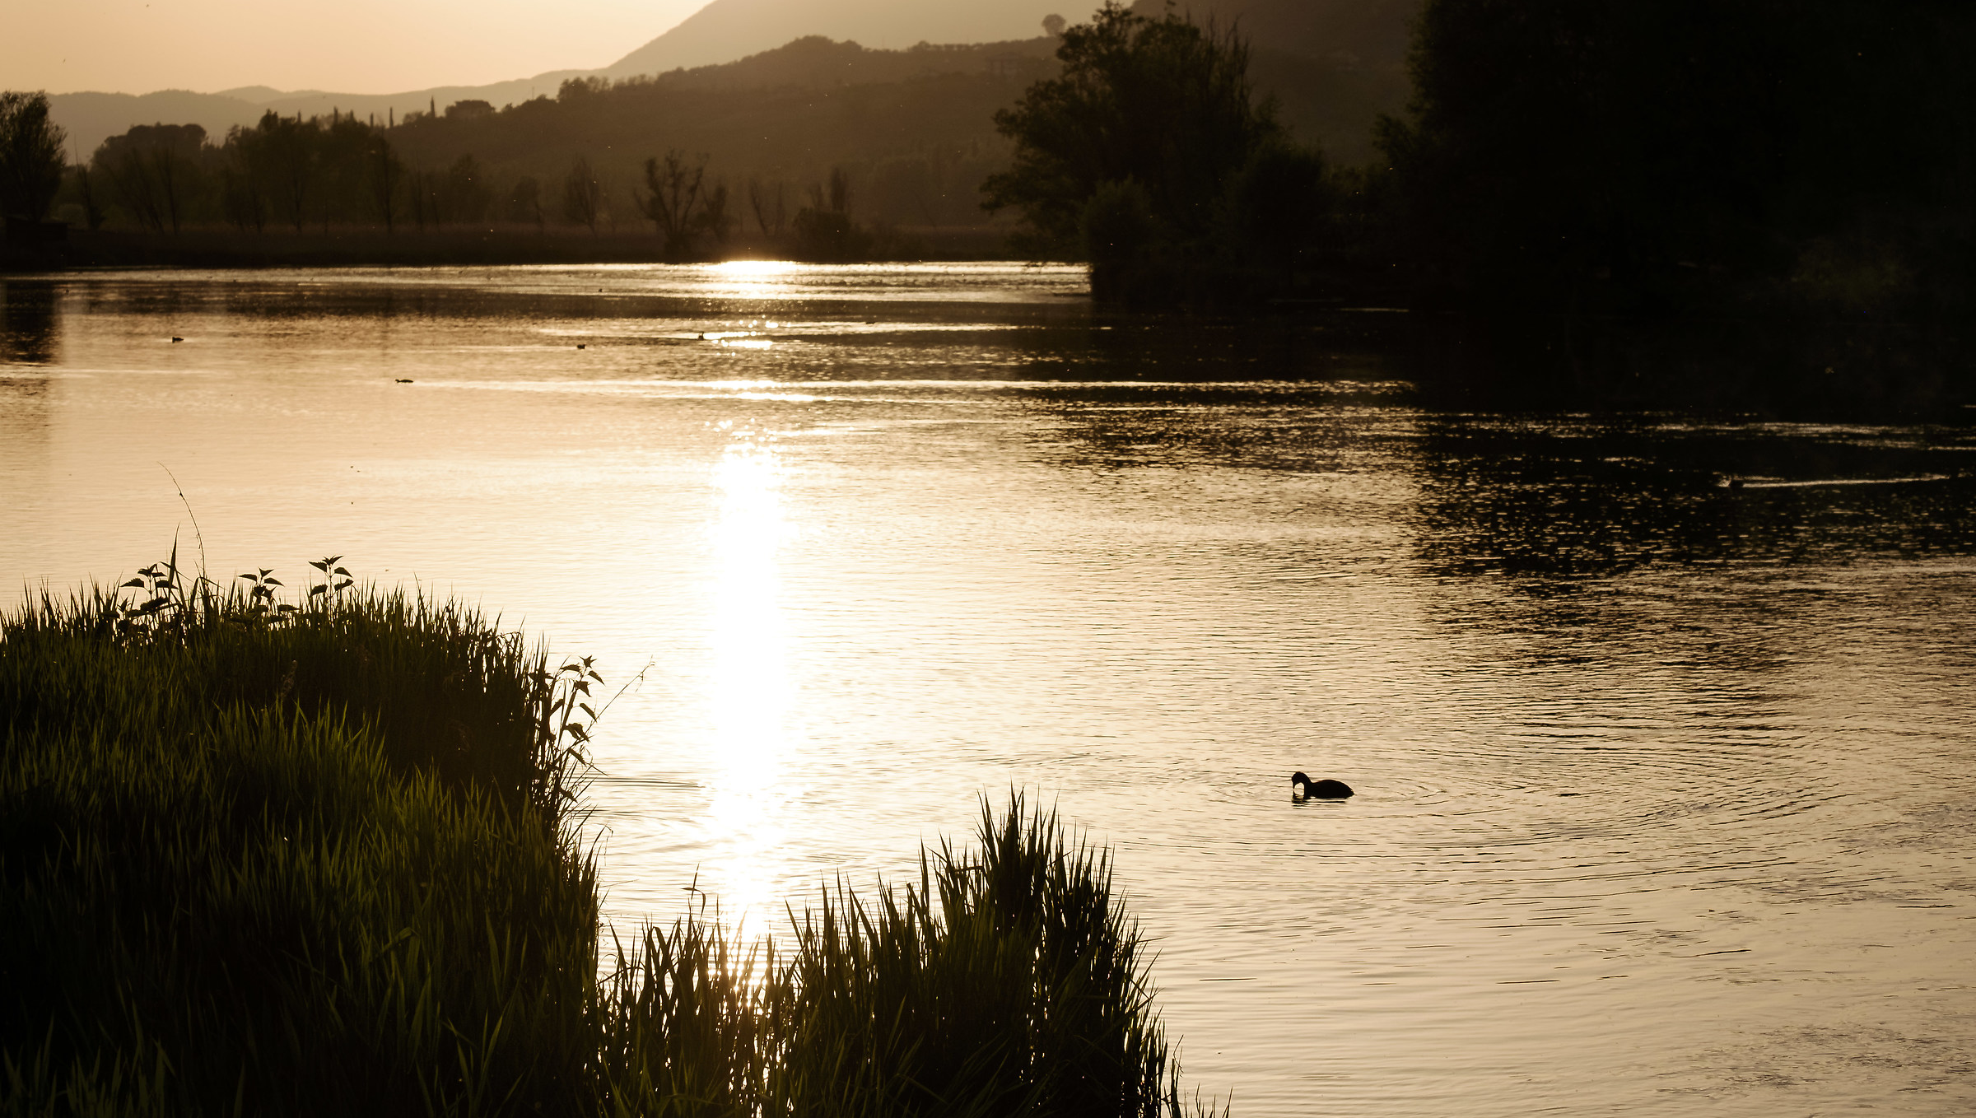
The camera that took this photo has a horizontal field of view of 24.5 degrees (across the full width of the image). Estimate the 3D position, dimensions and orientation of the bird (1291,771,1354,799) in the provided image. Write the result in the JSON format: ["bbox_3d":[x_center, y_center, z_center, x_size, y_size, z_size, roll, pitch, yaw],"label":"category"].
[{"bbox_3d":[1.875,1.276,25.500,0.345,0.170,0.170,0,4,2],"label":"bird"}]

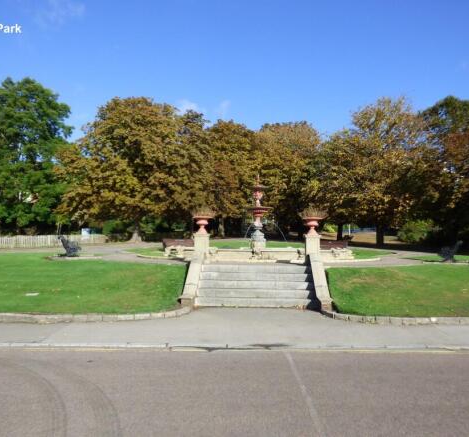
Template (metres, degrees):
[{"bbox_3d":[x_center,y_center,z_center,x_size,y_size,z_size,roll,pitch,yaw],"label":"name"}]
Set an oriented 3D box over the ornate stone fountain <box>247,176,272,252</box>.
[{"bbox_3d":[0.956,-0.134,16.100,0.940,2.930,0.940,1,-1,0],"label":"ornate stone fountain"}]

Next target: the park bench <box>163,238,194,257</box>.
[{"bbox_3d":[-2.219,1.171,17.300,1.550,0.760,0.620,1,-2,-10],"label":"park bench"}]

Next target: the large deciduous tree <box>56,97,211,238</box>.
[{"bbox_3d":[-8.277,-4.056,34.500,12.700,11.800,11.500,1,-1,0],"label":"large deciduous tree"}]

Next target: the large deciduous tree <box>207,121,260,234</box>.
[{"bbox_3d":[-0.499,-3.891,42.000,7.200,11.700,7.200,1,-1,0],"label":"large deciduous tree"}]

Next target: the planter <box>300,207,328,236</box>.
[{"bbox_3d":[2.289,0.116,12.200,0.790,0.810,0.790,1,-1,0],"label":"planter"}]

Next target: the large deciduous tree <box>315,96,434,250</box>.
[{"bbox_3d":[10.808,-3.628,32.500,9.400,11.500,9.000,1,-1,0],"label":"large deciduous tree"}]

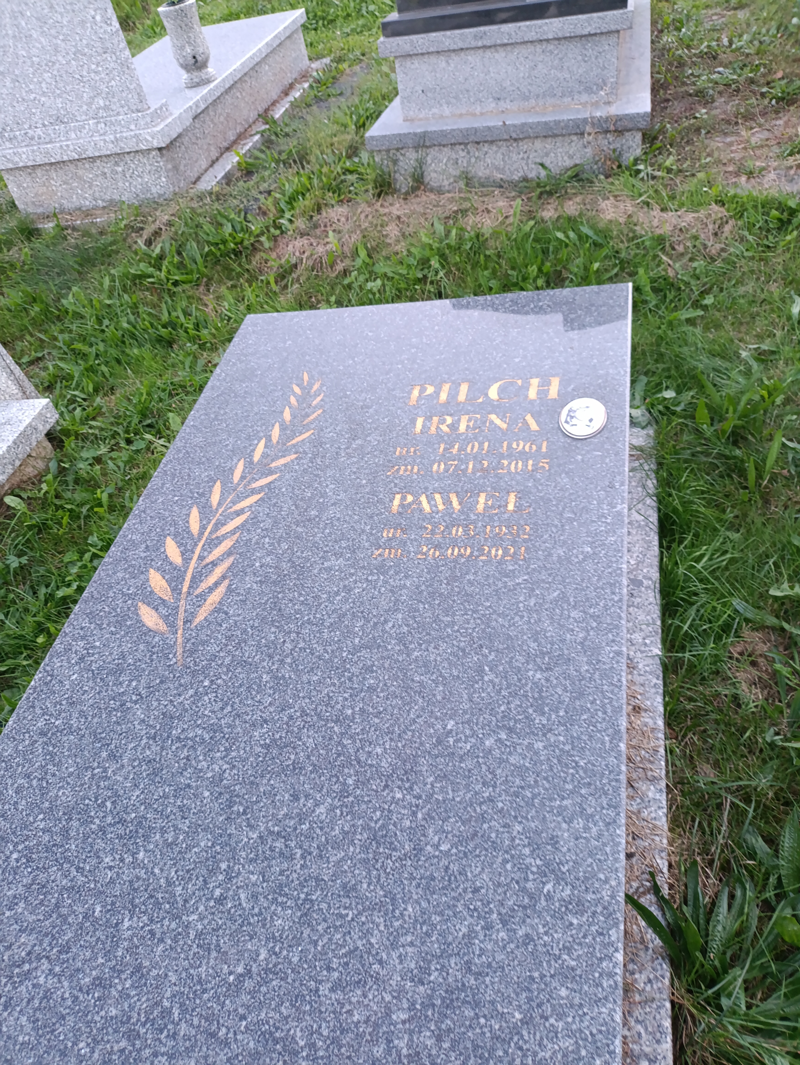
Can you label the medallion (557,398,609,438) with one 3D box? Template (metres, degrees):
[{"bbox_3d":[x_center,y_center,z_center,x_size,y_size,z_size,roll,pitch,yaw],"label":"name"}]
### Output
[{"bbox_3d":[0.347,-0.221,1.459,0.089,0.009,0.119,0,48,17],"label":"medallion"}]

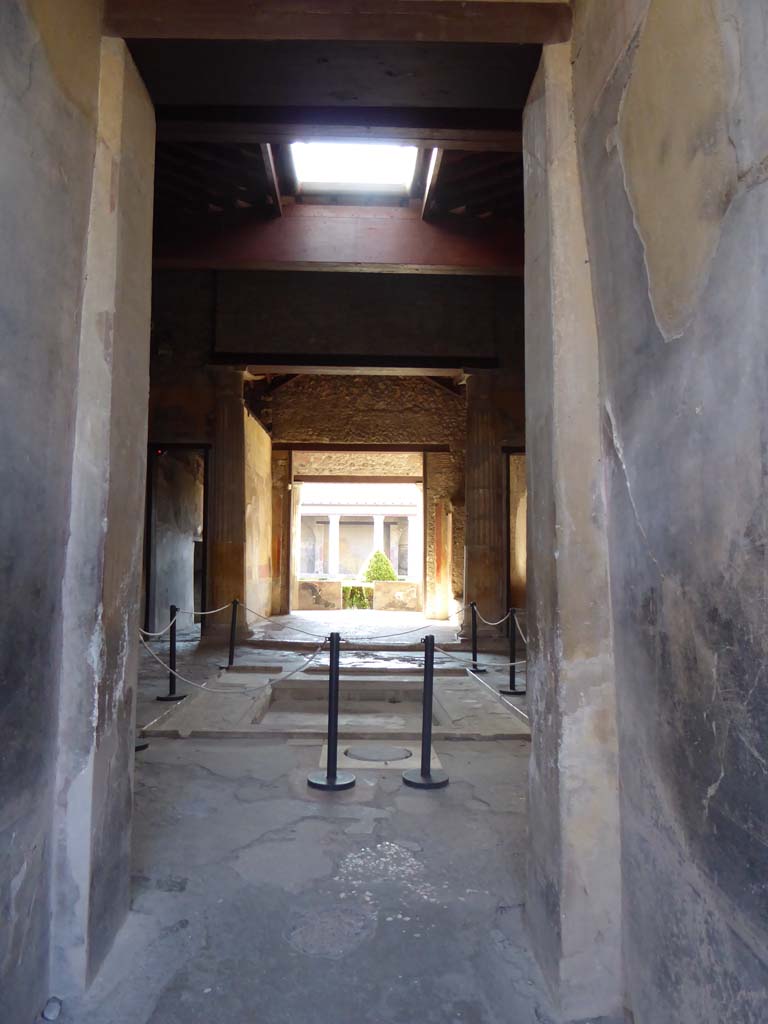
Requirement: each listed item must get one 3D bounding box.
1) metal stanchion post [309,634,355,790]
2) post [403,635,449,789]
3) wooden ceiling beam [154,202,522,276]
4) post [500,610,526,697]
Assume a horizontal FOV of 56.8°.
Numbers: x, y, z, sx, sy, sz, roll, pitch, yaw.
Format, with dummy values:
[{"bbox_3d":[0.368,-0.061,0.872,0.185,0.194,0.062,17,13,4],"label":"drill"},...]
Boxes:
[{"bbox_3d":[-0.334,1.308,4.746,0.315,0.985,0.315,1,-5,-2],"label":"metal stanchion post"},{"bbox_3d":[0.294,1.342,4.858,0.315,0.985,0.315,1,-5,-2],"label":"post"},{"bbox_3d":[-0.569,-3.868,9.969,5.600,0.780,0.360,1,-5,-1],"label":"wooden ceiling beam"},{"bbox_3d":[1.551,1.671,8.530,0.315,0.985,0.315,1,-5,-2],"label":"post"}]

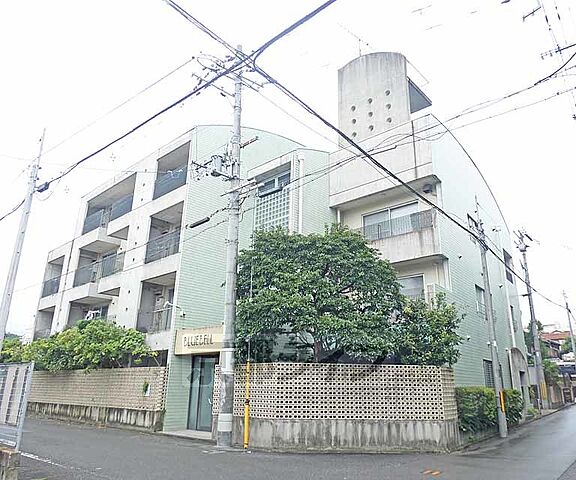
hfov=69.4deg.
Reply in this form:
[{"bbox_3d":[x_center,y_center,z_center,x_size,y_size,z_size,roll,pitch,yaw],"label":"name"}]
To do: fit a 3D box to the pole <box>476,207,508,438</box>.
[{"bbox_3d":[6.298,2.245,12.976,0.275,7.119,0.275,-13,-24,39],"label":"pole"}]

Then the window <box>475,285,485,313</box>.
[{"bbox_3d":[6.962,2.225,14.937,0.137,1.059,1.098,-15,-25,39],"label":"window"}]

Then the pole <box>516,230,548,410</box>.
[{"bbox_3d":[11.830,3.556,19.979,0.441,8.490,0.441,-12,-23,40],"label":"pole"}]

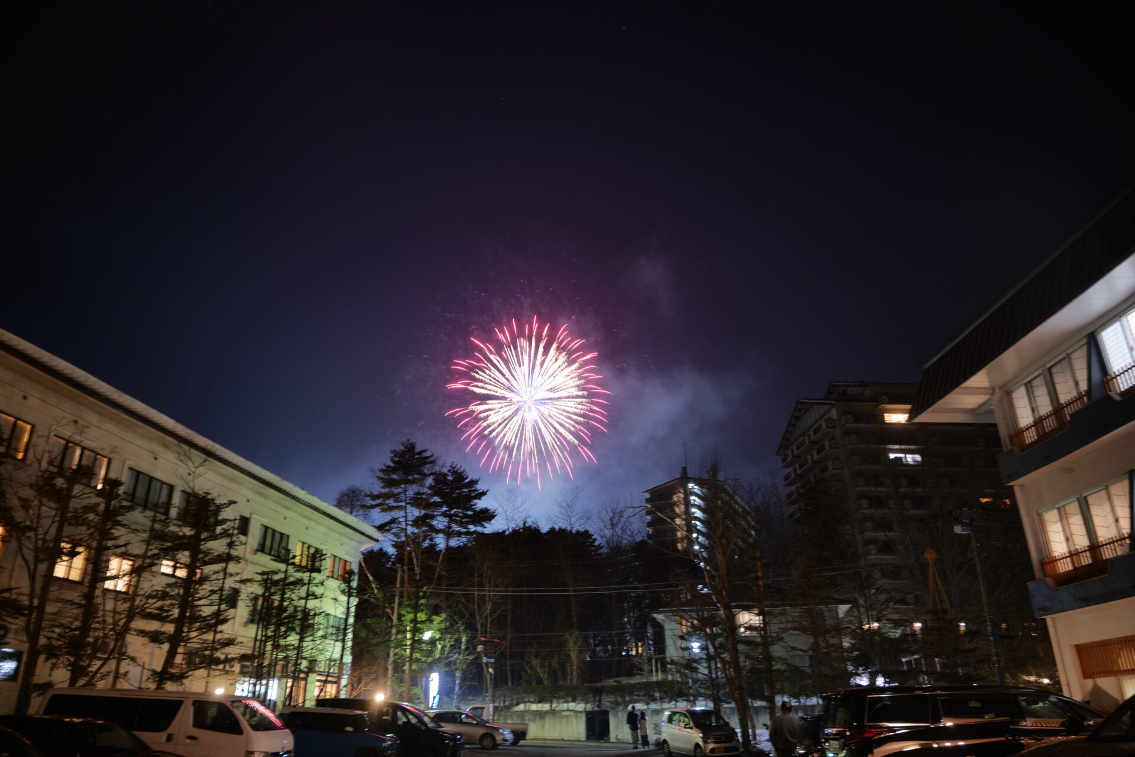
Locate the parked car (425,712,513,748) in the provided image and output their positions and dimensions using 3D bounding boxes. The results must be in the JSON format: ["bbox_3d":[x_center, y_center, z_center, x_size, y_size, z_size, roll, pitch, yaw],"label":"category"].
[{"bbox_3d":[-4.593,16.340,35.223,4.300,1.560,1.740,-5,-24,11],"label":"parked car"}]

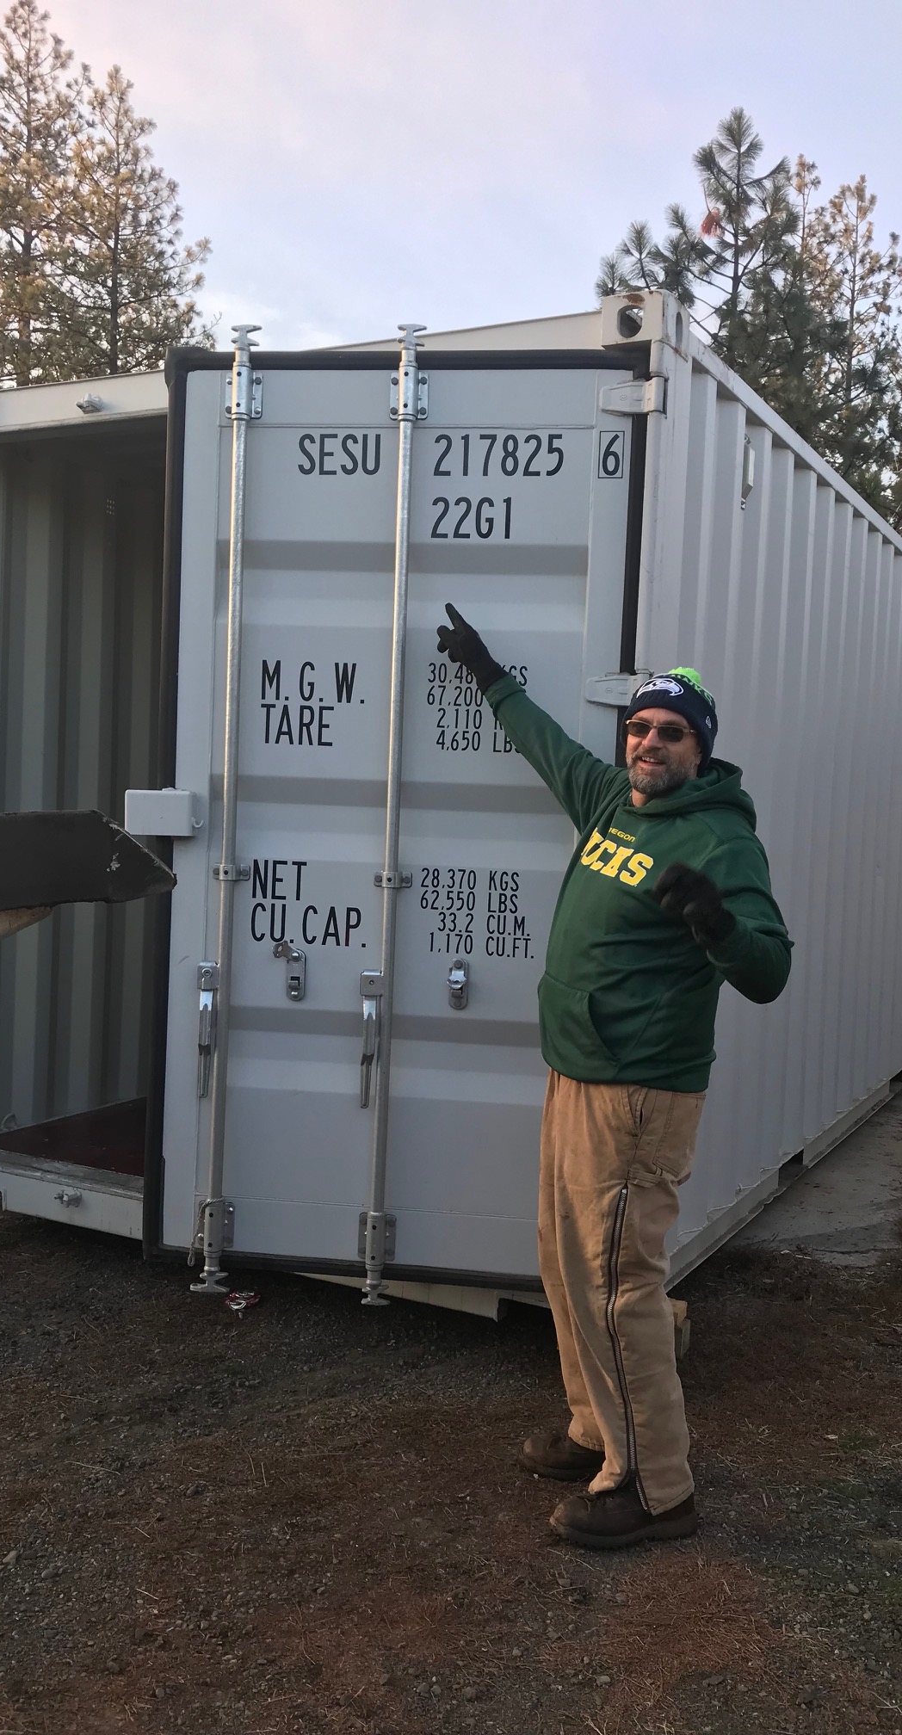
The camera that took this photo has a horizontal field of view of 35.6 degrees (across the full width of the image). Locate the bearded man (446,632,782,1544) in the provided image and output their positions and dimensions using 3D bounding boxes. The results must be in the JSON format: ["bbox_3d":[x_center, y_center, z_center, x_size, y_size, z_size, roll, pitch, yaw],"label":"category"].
[{"bbox_3d":[0.360,0.405,3.070,0.500,1.970,0.780,1,3,-32],"label":"bearded man"}]

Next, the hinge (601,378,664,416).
[{"bbox_3d":[0.433,-1.125,3.358,0.160,0.085,0.050,3,3,7],"label":"hinge"}]

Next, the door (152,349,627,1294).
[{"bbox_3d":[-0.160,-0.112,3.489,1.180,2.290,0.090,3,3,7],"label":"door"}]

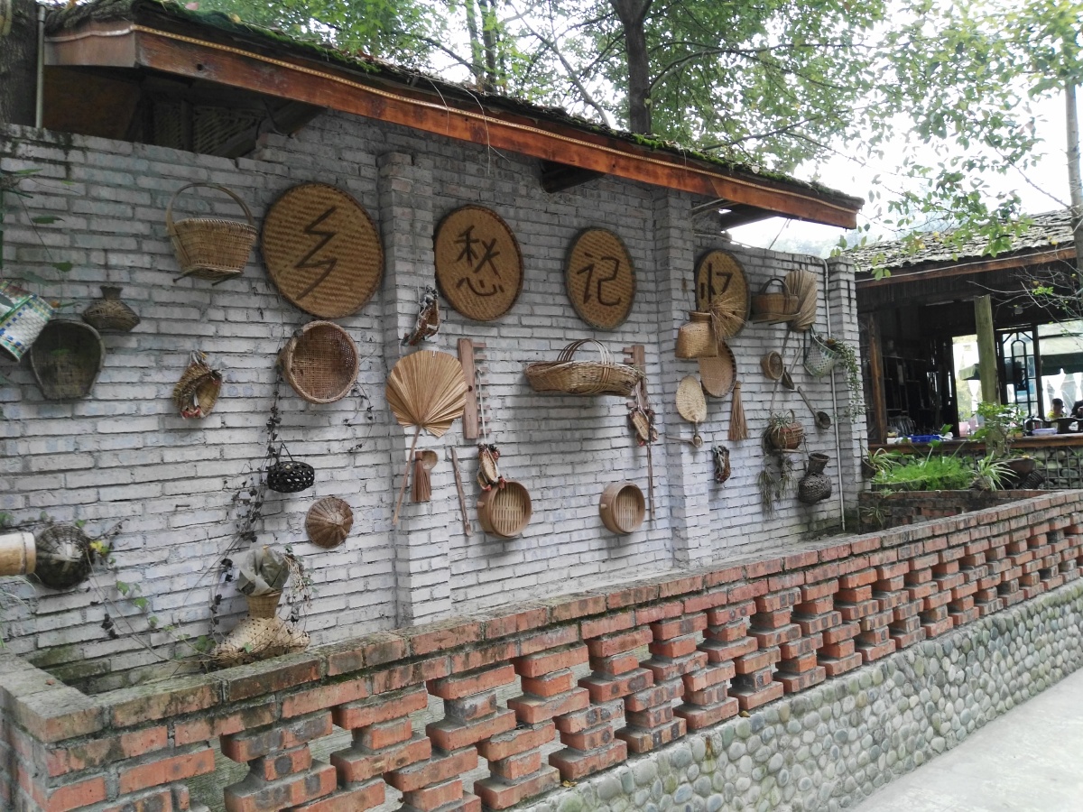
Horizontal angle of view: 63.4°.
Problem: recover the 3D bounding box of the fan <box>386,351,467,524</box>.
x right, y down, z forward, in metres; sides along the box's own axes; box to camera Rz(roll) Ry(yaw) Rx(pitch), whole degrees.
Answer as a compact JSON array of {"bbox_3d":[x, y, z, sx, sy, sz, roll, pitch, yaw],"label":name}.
[{"bbox_3d":[-0.584,0.152,4.330,0.465,0.875,0.050,11,-10,-39],"label":"fan"}]

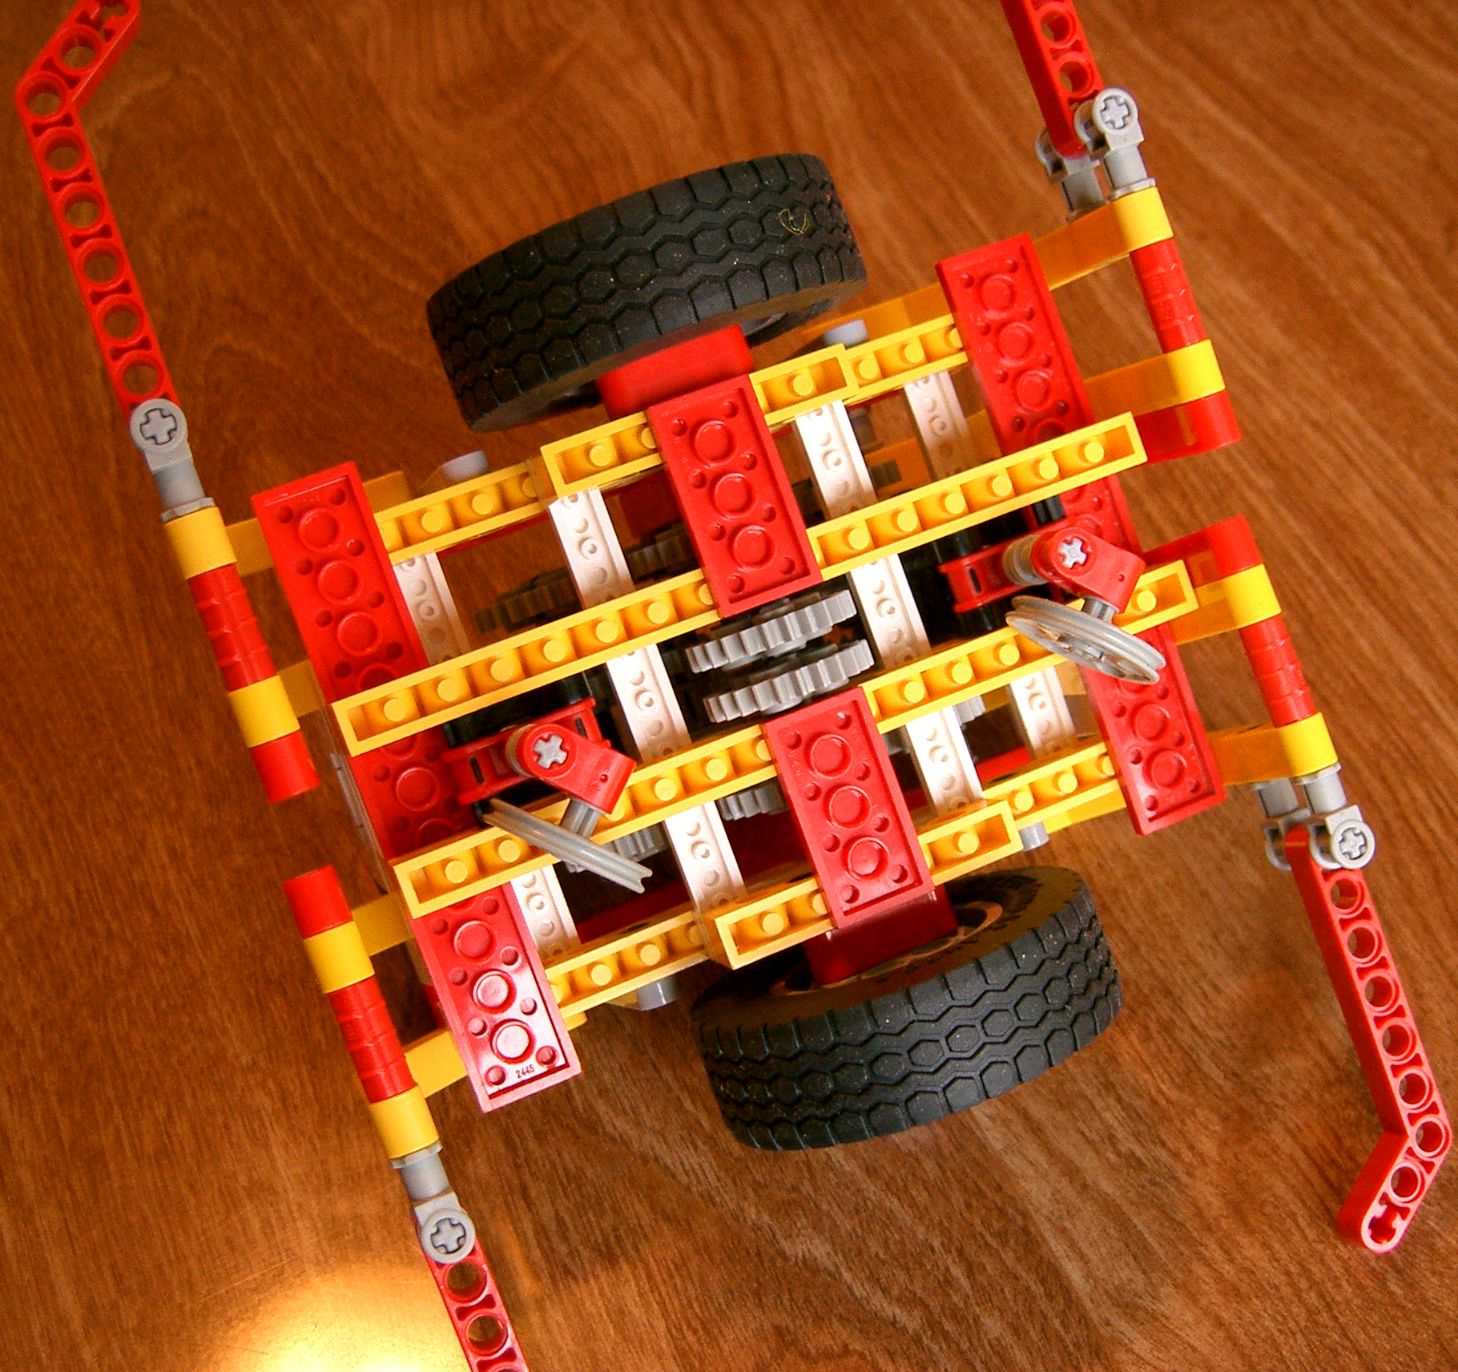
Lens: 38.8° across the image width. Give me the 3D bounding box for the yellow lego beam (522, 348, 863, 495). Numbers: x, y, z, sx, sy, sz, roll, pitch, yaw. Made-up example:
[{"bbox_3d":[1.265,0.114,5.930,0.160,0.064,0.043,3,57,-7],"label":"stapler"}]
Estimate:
[{"bbox_3d":[-0.005,-0.038,0.307,0.048,0.011,0.008,-21,93,-13],"label":"yellow lego beam"}]

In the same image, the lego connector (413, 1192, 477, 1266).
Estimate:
[{"bbox_3d":[-0.039,0.074,0.285,0.008,0.008,0.009,-21,93,-13],"label":"lego connector"}]

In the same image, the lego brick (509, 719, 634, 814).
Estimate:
[{"bbox_3d":[-0.021,0.011,0.281,0.016,0.008,0.008,28,82,-11],"label":"lego brick"}]

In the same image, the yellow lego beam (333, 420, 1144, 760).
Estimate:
[{"bbox_3d":[0.003,-0.016,0.308,0.128,0.011,0.008,-21,93,-13],"label":"yellow lego beam"}]

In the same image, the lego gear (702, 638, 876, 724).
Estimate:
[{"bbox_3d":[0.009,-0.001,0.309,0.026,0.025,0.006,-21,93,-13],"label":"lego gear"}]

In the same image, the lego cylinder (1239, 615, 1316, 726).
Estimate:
[{"bbox_3d":[0.083,-0.002,0.313,0.008,0.008,0.017,-21,93,-13],"label":"lego cylinder"}]

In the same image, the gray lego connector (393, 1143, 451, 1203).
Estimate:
[{"bbox_3d":[-0.042,0.067,0.285,0.007,0.007,0.008,-21,93,-13],"label":"gray lego connector"}]

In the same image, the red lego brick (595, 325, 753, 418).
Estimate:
[{"bbox_3d":[-0.008,-0.046,0.306,0.024,0.008,0.008,-21,93,-13],"label":"red lego brick"}]

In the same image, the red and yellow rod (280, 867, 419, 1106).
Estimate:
[{"bbox_3d":[-0.052,0.041,0.283,0.007,0.007,0.031,-21,93,-13],"label":"red and yellow rod"}]

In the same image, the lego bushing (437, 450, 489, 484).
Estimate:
[{"bbox_3d":[-0.040,-0.032,0.313,0.007,0.007,0.004,-21,93,-13],"label":"lego bushing"}]

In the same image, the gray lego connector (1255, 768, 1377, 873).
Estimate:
[{"bbox_3d":[0.091,0.020,0.328,0.007,0.024,0.016,-21,93,-13],"label":"gray lego connector"}]

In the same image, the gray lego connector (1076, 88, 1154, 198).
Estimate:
[{"bbox_3d":[0.059,-0.082,0.315,0.007,0.008,0.016,-21,93,-13],"label":"gray lego connector"}]

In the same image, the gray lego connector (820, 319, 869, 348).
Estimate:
[{"bbox_3d":[0.019,-0.054,0.327,0.007,0.007,0.006,-21,93,-13],"label":"gray lego connector"}]

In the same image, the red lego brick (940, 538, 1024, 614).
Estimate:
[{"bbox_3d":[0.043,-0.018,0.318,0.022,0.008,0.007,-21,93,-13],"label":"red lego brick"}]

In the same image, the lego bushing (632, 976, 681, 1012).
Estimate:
[{"bbox_3d":[-0.012,0.046,0.317,0.007,0.007,0.007,-21,93,-13],"label":"lego bushing"}]

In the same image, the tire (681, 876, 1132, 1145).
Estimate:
[{"bbox_3d":[0.026,0.047,0.310,0.062,0.062,0.020,-21,93,-13],"label":"tire"}]

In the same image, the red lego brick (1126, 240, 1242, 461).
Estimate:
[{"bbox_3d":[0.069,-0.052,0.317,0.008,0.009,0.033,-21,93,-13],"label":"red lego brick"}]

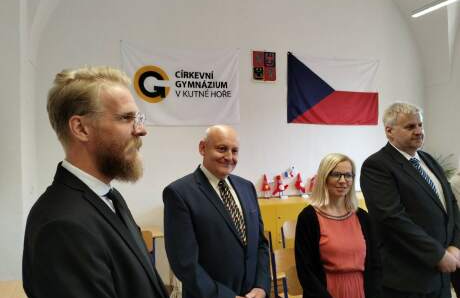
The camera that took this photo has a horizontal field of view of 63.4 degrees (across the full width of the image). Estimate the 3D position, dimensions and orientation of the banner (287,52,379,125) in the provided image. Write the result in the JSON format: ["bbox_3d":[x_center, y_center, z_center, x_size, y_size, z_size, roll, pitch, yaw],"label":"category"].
[{"bbox_3d":[1.505,-0.836,5.310,1.500,0.980,0.030,-1,3,-18],"label":"banner"}]

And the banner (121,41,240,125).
[{"bbox_3d":[-0.576,-0.780,4.620,1.500,1.000,0.030,-1,3,-18],"label":"banner"}]

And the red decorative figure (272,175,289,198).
[{"bbox_3d":[0.674,0.500,4.970,0.200,0.320,0.140,-1,3,-18],"label":"red decorative figure"}]

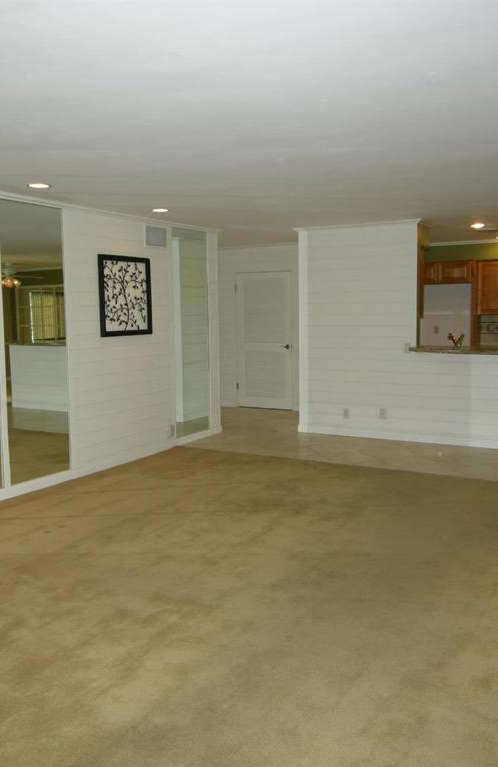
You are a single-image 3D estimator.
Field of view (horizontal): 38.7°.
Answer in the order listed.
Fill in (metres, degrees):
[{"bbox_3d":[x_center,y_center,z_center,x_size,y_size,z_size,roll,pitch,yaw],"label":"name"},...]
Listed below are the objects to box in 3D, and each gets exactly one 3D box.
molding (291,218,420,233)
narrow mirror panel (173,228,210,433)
[{"bbox_3d":[1.195,-1.780,8.044,1.519,0.058,0.082,3,7,30],"label":"molding"},{"bbox_3d":[-0.633,-0.566,8.000,0.037,2.292,0.680,3,7,29],"label":"narrow mirror panel"}]

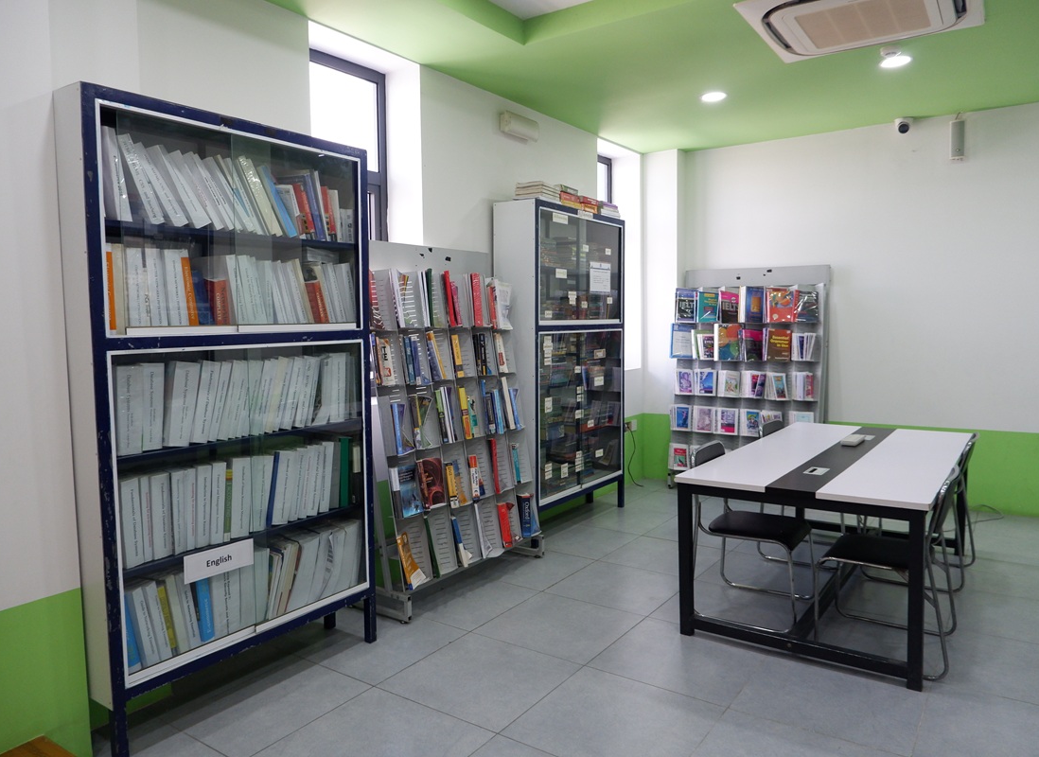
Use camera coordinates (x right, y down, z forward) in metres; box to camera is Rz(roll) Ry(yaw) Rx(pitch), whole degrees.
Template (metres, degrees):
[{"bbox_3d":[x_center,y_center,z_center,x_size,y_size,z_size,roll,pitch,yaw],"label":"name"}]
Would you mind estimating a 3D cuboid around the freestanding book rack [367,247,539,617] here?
[{"bbox_3d":[-0.377,0.192,3.971,0.430,1.842,1.210,2,5,35],"label":"freestanding book rack"}]

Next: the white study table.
[{"bbox_3d":[1.675,0.740,3.754,0.995,0.720,2.050,2,5,35],"label":"white study table"}]

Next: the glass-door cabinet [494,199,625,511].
[{"bbox_3d":[0.325,-0.056,5.055,0.310,2.157,1.182,2,5,35],"label":"glass-door cabinet"}]

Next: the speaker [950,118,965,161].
[{"bbox_3d":[3.099,-1.692,5.134,0.093,0.263,0.090,2,5,35],"label":"speaker"}]

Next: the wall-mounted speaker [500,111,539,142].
[{"bbox_3d":[0.000,-1.655,4.785,0.105,0.135,0.325,2,5,35],"label":"wall-mounted speaker"}]

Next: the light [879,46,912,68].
[{"bbox_3d":[2.144,-1.809,4.129,0.170,0.045,0.170,2,5,35],"label":"light"}]

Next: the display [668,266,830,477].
[{"bbox_3d":[1.854,0.015,5.912,1.205,1.845,0.440,2,5,35],"label":"display"}]

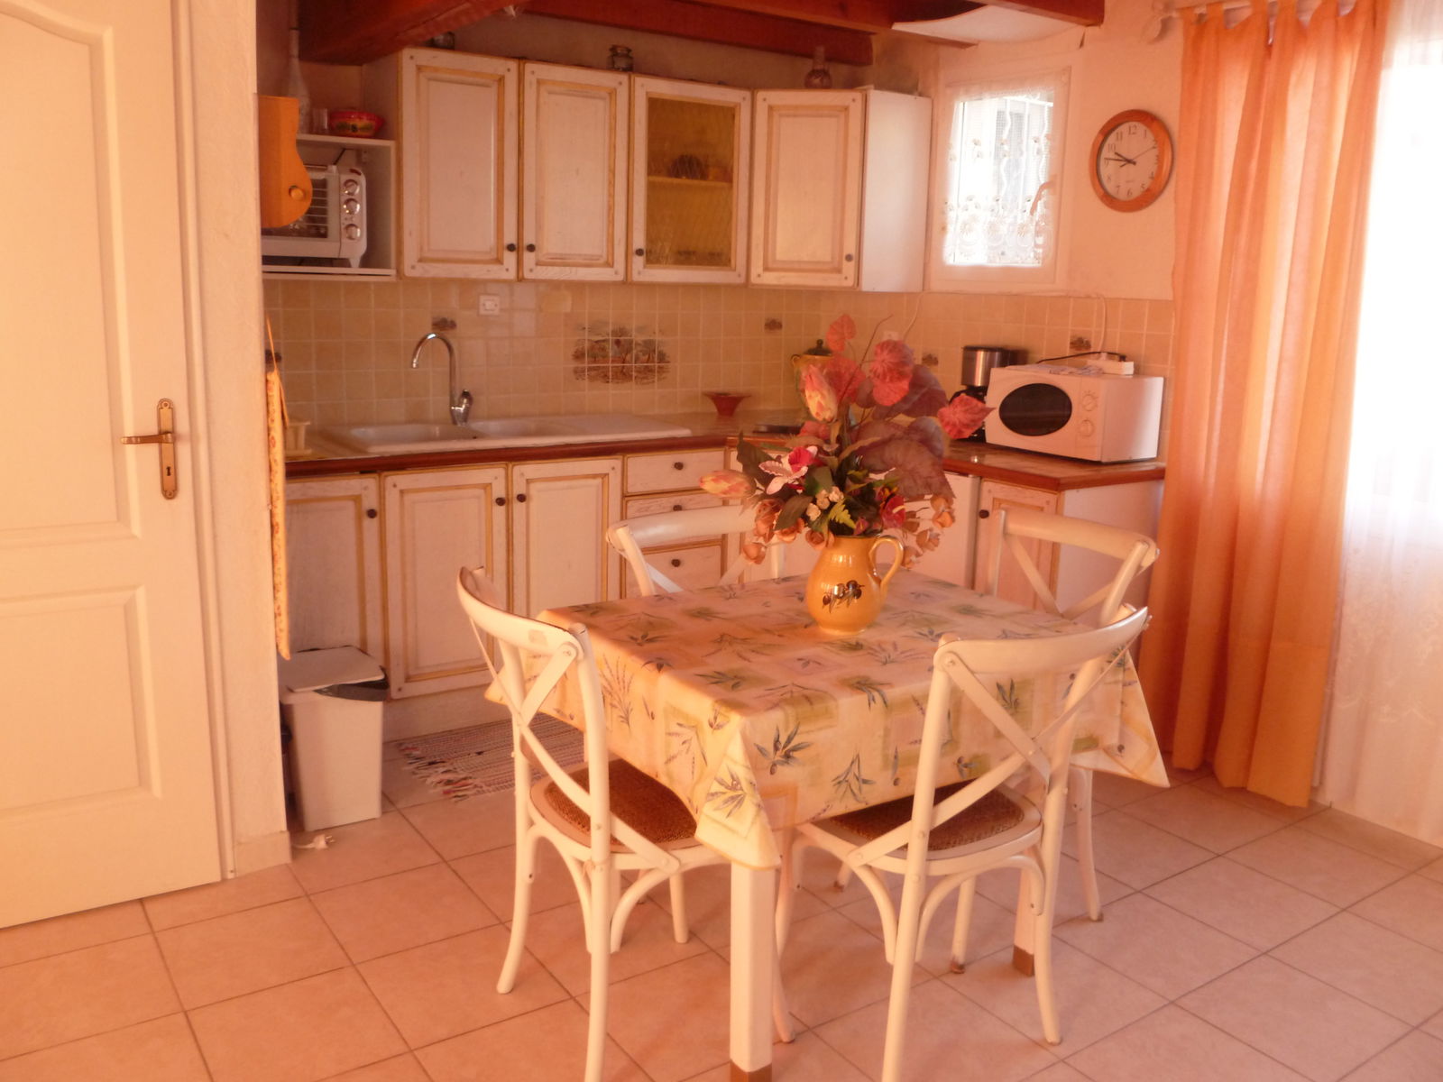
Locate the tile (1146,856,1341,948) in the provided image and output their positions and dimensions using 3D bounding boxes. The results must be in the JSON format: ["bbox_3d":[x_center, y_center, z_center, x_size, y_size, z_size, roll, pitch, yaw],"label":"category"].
[{"bbox_3d":[1.228,0.856,2.759,0.330,0.010,0.330,-7,14,-34],"label":"tile"}]

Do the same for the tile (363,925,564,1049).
[{"bbox_3d":[-0.524,0.891,2.349,0.333,0.012,0.333,-7,14,-33],"label":"tile"}]

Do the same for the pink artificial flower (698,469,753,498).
[{"bbox_3d":[0.009,-0.111,2.258,0.106,0.054,0.054,5,12,0],"label":"pink artificial flower"}]

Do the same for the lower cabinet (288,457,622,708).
[{"bbox_3d":[-0.987,0.076,3.793,1.200,0.730,0.600,-6,14,-33],"label":"lower cabinet"}]

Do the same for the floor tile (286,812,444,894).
[{"bbox_3d":[-0.906,0.776,2.910,0.330,0.010,0.330,-7,14,-34],"label":"floor tile"}]

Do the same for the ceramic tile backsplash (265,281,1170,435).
[{"bbox_3d":[-0.152,-0.531,3.567,2.557,0.513,1.780,-6,14,-33],"label":"ceramic tile backsplash"}]

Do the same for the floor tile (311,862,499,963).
[{"bbox_3d":[-0.705,0.825,2.598,0.330,0.010,0.330,-6,14,-33],"label":"floor tile"}]

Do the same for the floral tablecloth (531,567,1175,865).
[{"bbox_3d":[0.201,0.306,2.328,1.000,0.300,0.840,-7,14,-34],"label":"floral tablecloth"}]

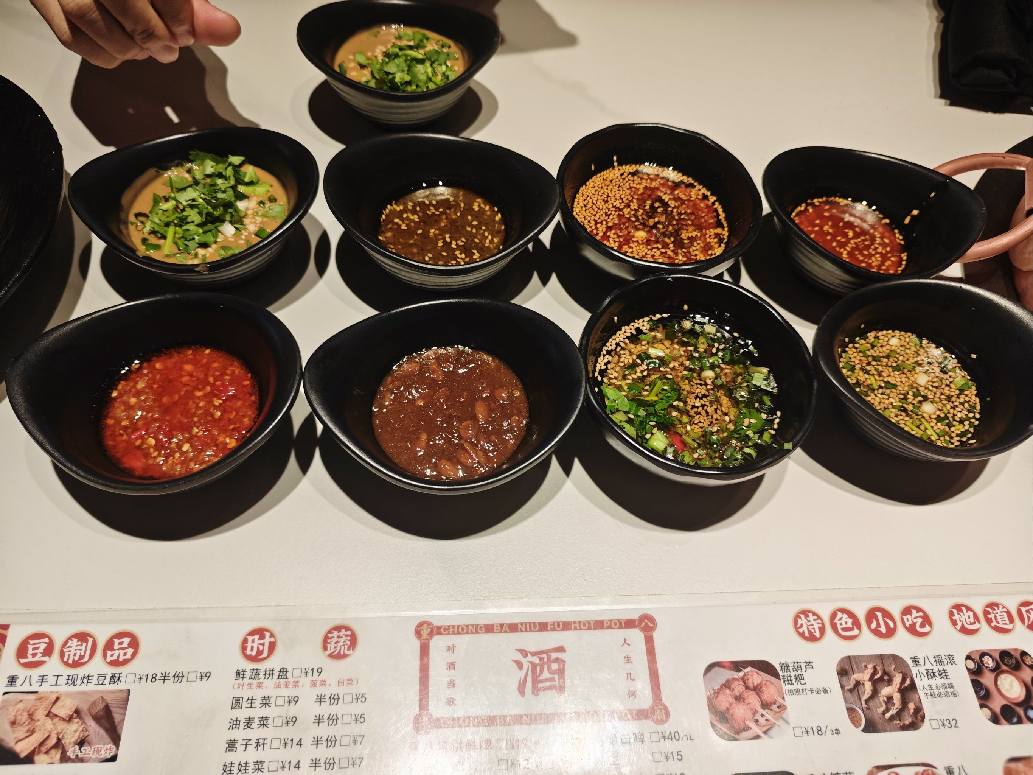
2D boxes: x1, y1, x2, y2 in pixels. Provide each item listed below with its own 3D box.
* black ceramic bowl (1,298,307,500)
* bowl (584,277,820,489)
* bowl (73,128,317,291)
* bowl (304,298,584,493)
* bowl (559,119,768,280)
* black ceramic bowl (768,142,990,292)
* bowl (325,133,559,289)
[{"bbox_3d":[-0.160,0.007,0.338,0.128,0.057,0.103,5,59,-2],"label":"black ceramic bowl"},{"bbox_3d":[0.085,0.003,0.363,0.114,0.054,0.114,2,59,-4],"label":"bowl"},{"bbox_3d":[-0.169,-0.093,0.398,0.128,0.057,0.103,-1,59,-5],"label":"bowl"},{"bbox_3d":[-0.034,0.008,0.348,0.128,0.057,0.103,2,59,-4],"label":"bowl"},{"bbox_3d":[0.078,-0.096,0.422,0.114,0.054,0.114,2,59,-4],"label":"bowl"},{"bbox_3d":[0.204,-0.094,0.430,0.128,0.057,0.103,3,59,-3],"label":"black ceramic bowl"},{"bbox_3d":[-0.040,-0.096,0.410,0.128,0.057,0.103,3,59,-3],"label":"bowl"}]

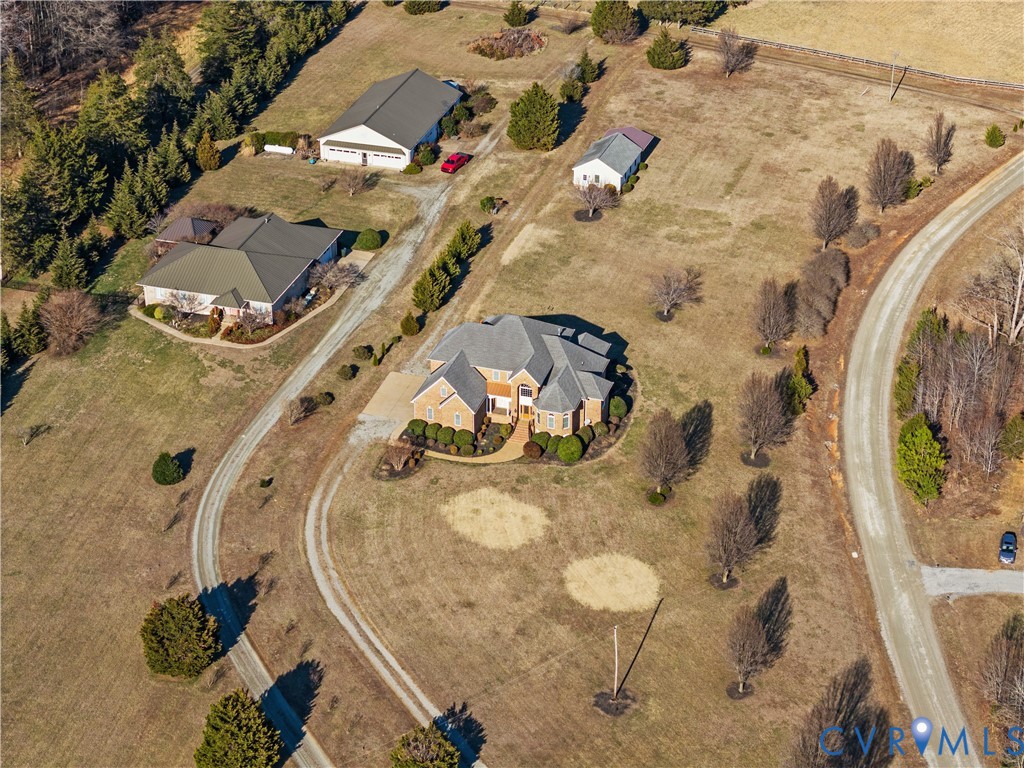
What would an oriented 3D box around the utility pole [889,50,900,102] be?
[{"bbox_3d":[64.010,-51.680,348.180,0.890,9.030,0.450,0,30,0],"label":"utility pole"}]

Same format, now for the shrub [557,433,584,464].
[{"bbox_3d":[7.020,7.910,250.140,3.000,3.530,3.000,-1,31,0],"label":"shrub"}]

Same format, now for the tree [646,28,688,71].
[{"bbox_3d":[26.770,-58.390,357.800,6.800,6.700,6.800,-1,30,0],"label":"tree"}]

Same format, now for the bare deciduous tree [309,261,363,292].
[{"bbox_3d":[-24.580,-14.780,285.700,6.200,3.600,6.200,-1,30,0],"label":"bare deciduous tree"}]

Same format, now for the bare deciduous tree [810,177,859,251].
[{"bbox_3d":[44.940,-24.160,293.370,5.500,11.200,5.500,-1,30,0],"label":"bare deciduous tree"}]

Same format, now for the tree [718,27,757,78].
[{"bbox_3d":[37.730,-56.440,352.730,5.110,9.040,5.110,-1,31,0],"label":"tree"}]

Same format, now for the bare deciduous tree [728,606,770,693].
[{"bbox_3d":[24.000,26.930,210.170,4.260,11.040,4.260,-1,31,0],"label":"bare deciduous tree"}]

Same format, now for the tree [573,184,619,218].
[{"bbox_3d":[12.140,-27.180,308.920,6.150,5.160,6.150,0,30,0],"label":"tree"}]

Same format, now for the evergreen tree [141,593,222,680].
[{"bbox_3d":[-34.050,25.620,213.350,8.040,7.940,8.040,0,30,0],"label":"evergreen tree"}]

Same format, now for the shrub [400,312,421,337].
[{"bbox_3d":[-13.780,-8.410,278.740,2.380,3.070,2.380,-1,31,0],"label":"shrub"}]

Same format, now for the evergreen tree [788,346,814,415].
[{"bbox_3d":[36.040,-0.590,257.970,2.930,9.400,2.930,-1,31,0],"label":"evergreen tree"}]

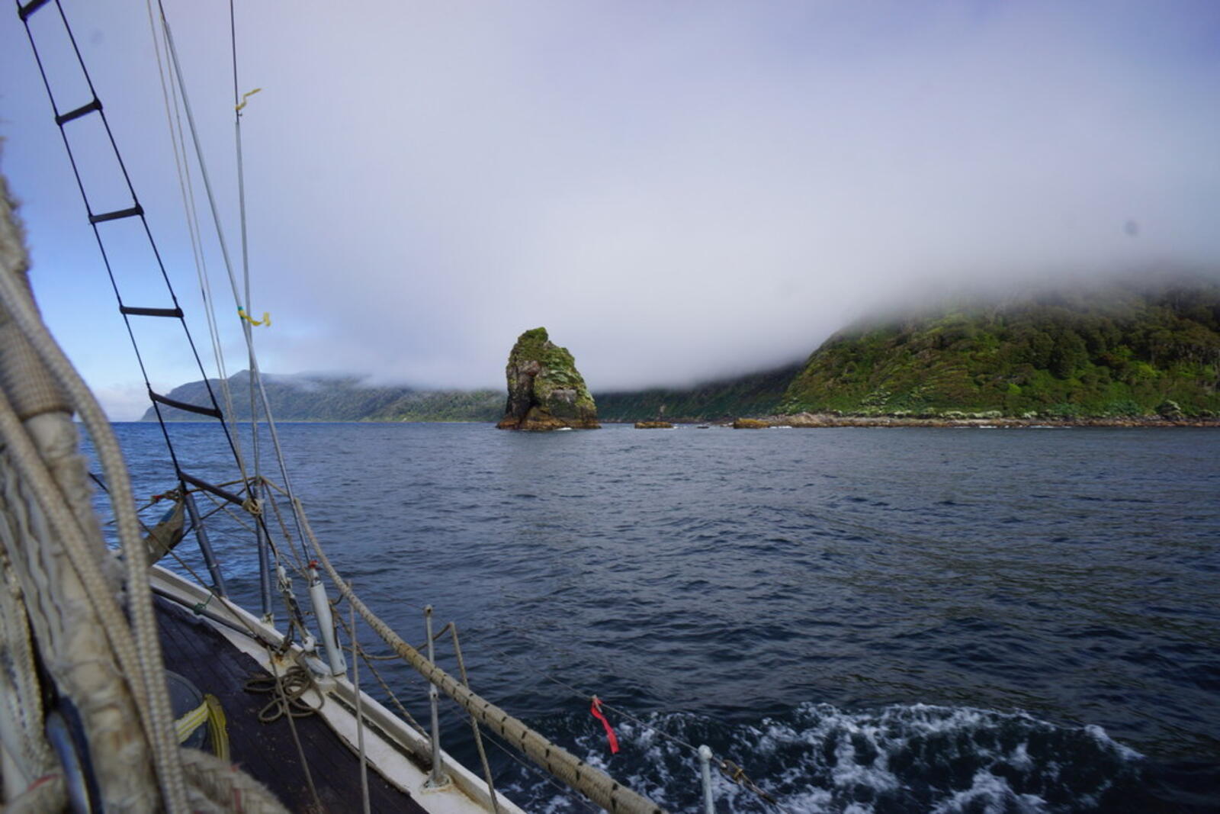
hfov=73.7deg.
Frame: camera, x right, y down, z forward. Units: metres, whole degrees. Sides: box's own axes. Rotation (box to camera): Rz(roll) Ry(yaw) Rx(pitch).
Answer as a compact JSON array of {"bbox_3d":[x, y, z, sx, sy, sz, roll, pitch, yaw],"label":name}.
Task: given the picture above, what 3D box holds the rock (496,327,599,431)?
[{"bbox_3d":[-20.342,-9.155,265.000,33.000,33.000,27.000,0,-1,0],"label":"rock"}]

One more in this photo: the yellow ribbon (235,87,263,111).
[{"bbox_3d":[-1.907,-1.627,4.300,0.138,0.122,0.040,0,-1,0],"label":"yellow ribbon"}]

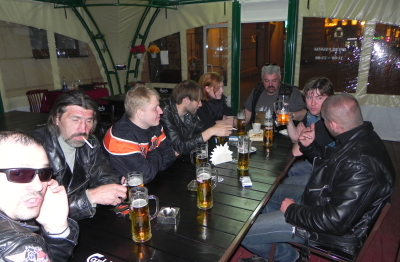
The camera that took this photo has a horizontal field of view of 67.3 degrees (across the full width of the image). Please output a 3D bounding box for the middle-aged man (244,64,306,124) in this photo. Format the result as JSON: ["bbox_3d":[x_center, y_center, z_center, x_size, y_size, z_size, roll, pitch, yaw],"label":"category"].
[{"bbox_3d":[0.683,0.048,2.892,0.620,1.330,0.700,5,15,23],"label":"middle-aged man"}]

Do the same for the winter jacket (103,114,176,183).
[{"bbox_3d":[-0.370,0.211,1.782,0.470,0.540,0.530,2,14,13],"label":"winter jacket"}]

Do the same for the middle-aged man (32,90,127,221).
[{"bbox_3d":[-0.630,0.438,1.551,0.700,1.270,0.600,10,18,37],"label":"middle-aged man"}]

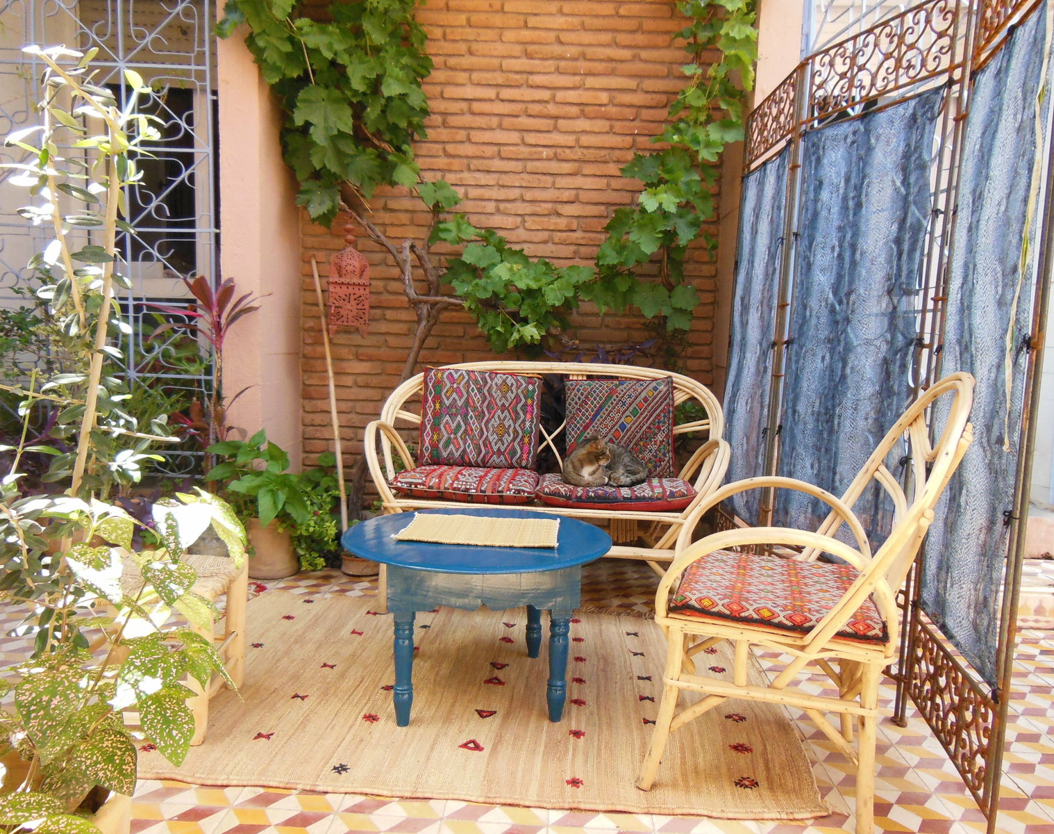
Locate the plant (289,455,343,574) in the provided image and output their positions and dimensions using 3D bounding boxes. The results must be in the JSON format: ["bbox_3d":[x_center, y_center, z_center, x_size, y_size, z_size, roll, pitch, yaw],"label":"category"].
[{"bbox_3d":[-0.857,0.376,3.268,0.224,0.478,0.229,2,5,2],"label":"plant"}]

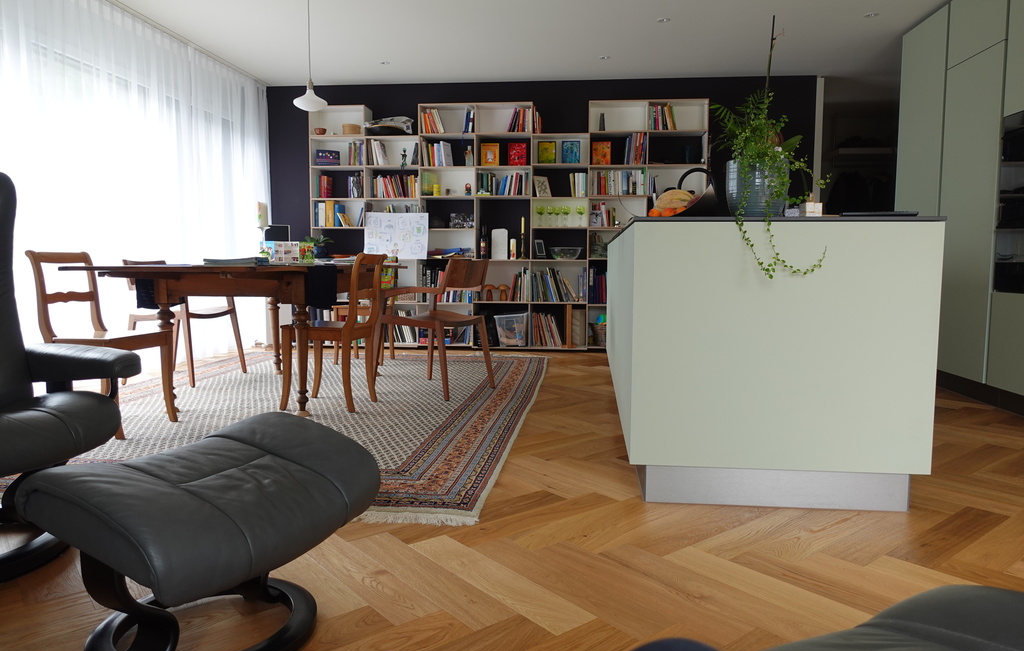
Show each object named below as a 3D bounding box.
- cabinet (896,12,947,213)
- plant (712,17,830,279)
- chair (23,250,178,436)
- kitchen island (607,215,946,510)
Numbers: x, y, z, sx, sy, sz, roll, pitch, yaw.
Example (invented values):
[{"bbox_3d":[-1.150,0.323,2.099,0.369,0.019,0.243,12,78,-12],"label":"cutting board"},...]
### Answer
[{"bbox_3d":[3.164,-0.883,4.841,0.593,2.481,0.656,1,5,6],"label":"cabinet"},{"bbox_3d":[0.835,-0.575,2.232,0.379,0.837,0.371,1,5,6],"label":"plant"},{"bbox_3d":[-1.901,0.074,3.194,0.458,0.834,0.411,1,5,9],"label":"chair"},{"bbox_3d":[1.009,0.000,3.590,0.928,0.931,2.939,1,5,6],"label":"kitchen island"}]

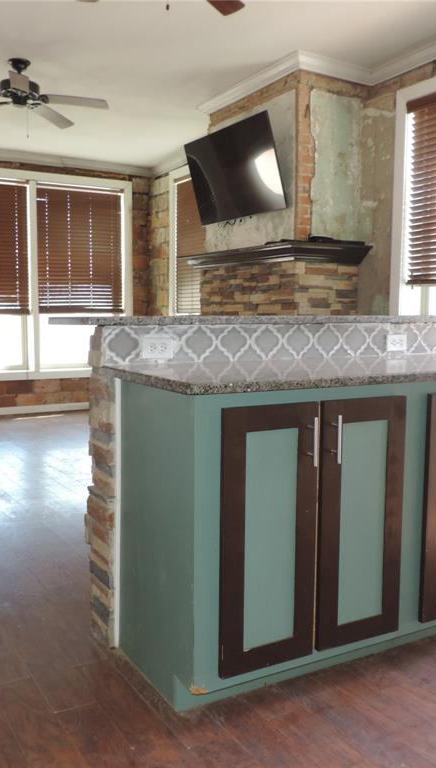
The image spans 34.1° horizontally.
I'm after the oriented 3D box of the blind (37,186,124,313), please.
[{"bbox_3d":[-1.615,-1.574,8.396,1.044,1.458,0.060,-3,7,-30],"label":"blind"}]

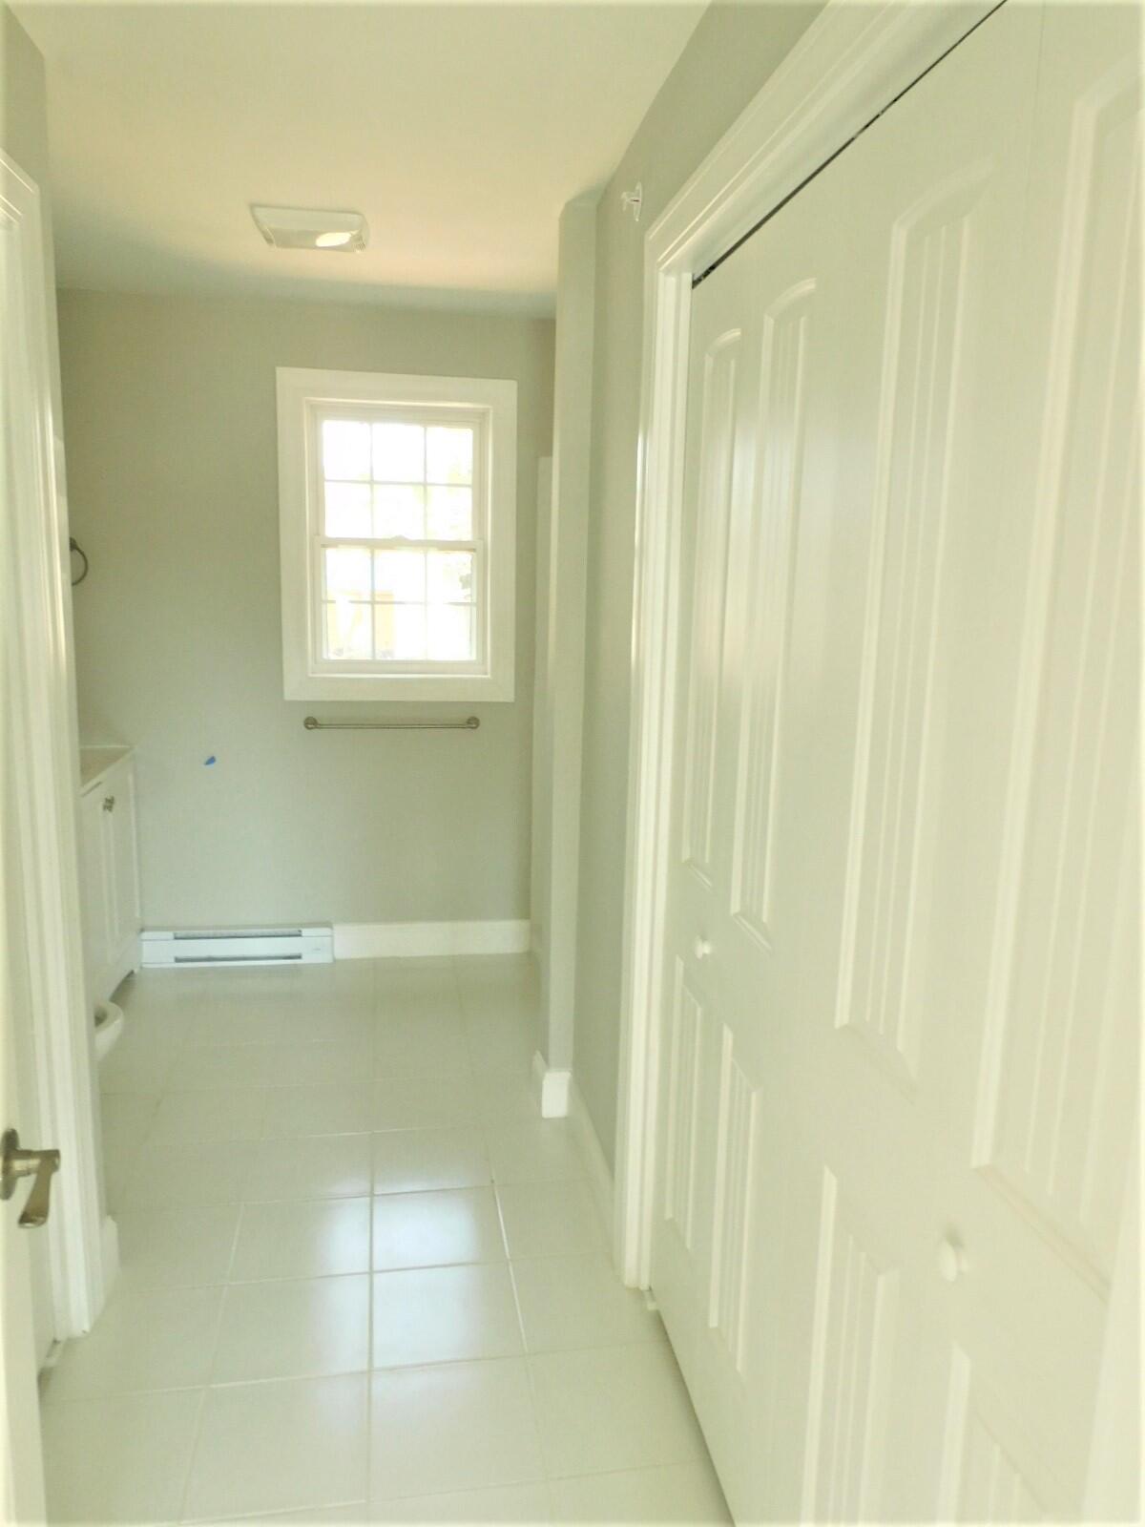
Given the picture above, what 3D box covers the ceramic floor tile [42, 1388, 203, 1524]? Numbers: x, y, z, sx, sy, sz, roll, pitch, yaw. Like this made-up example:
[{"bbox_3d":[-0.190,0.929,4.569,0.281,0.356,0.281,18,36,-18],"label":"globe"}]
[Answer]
[{"bbox_3d":[-0.799,1.185,1.791,0.292,0.010,0.292,0,10,-10],"label":"ceramic floor tile"}]

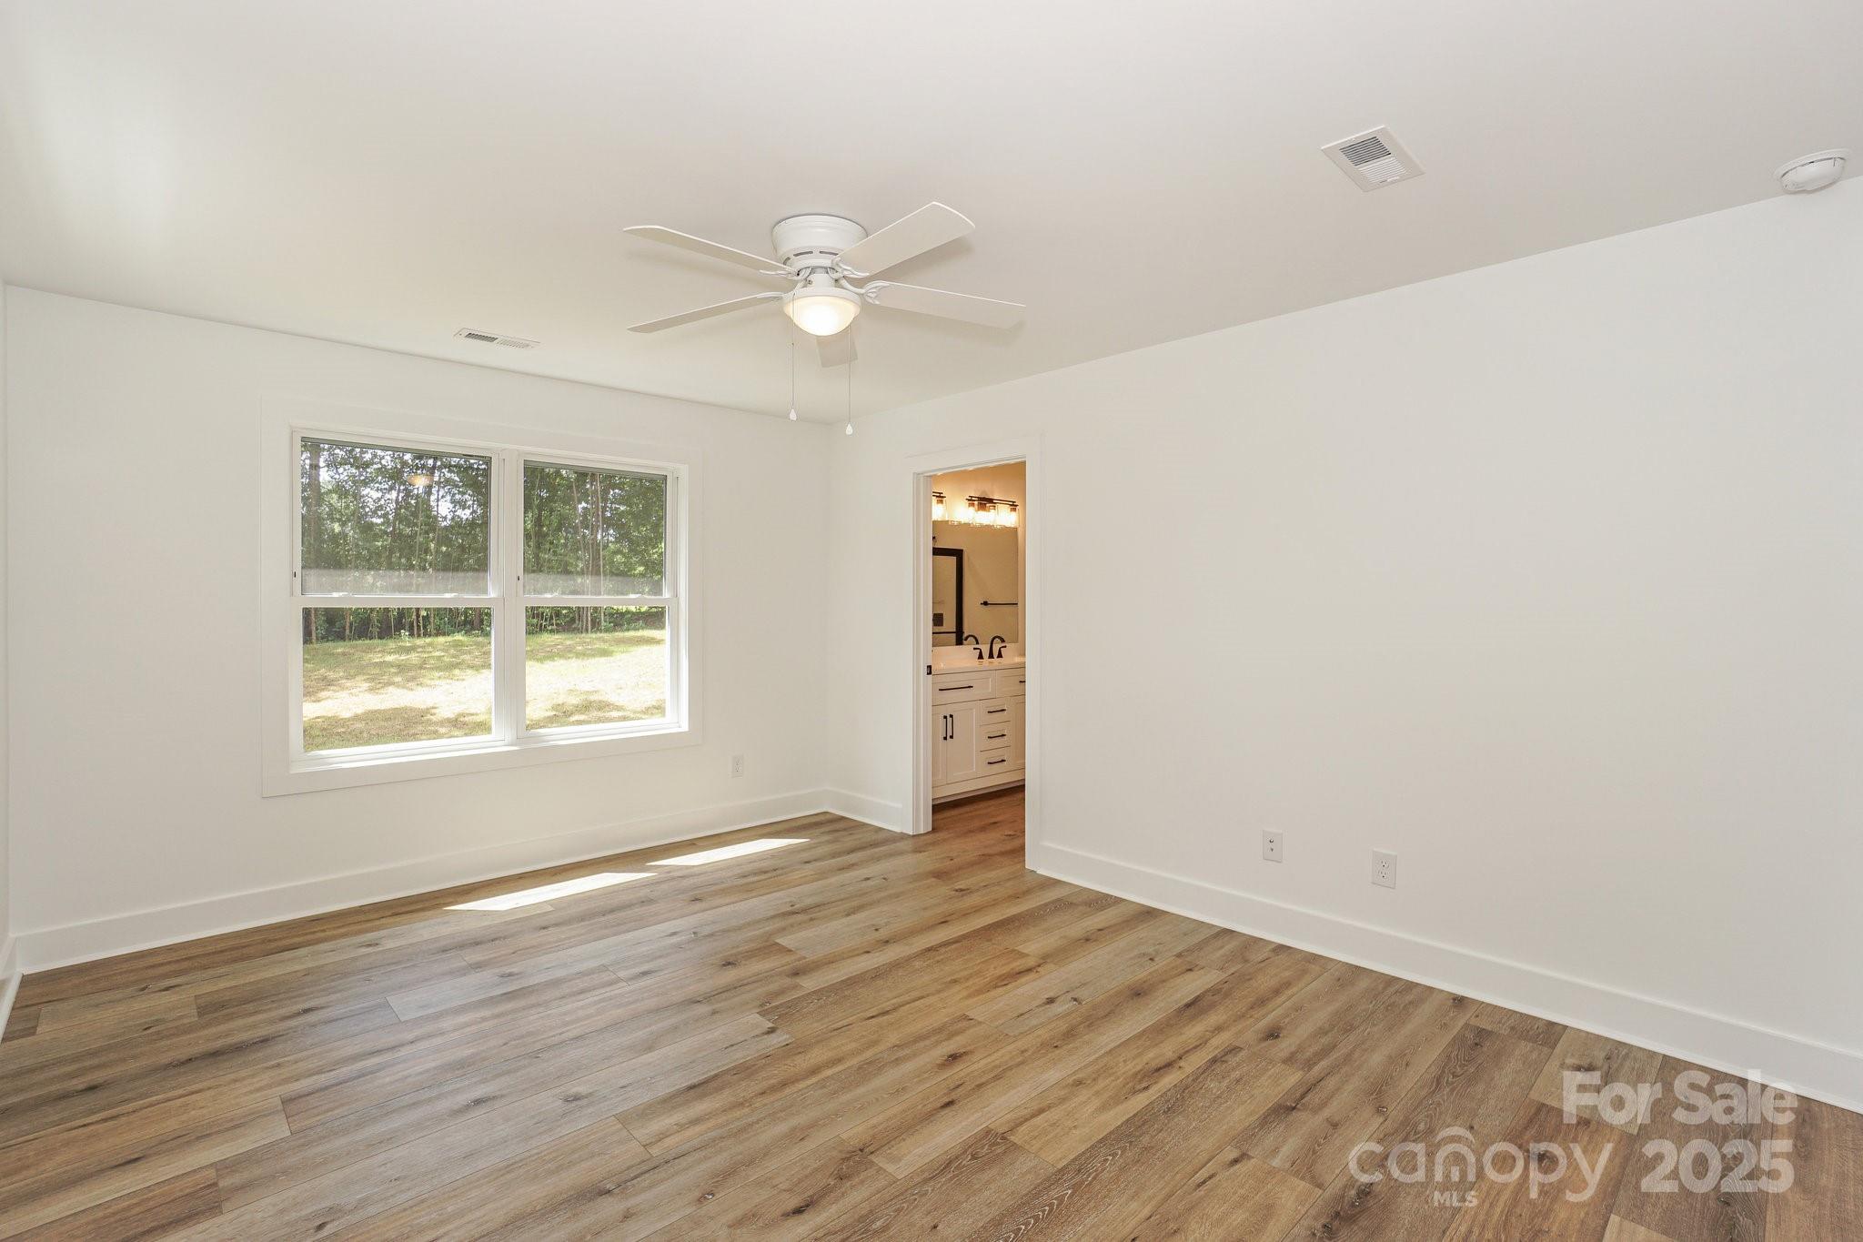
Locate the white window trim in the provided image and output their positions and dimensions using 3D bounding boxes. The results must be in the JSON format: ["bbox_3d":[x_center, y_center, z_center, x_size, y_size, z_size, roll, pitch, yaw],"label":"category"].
[{"bbox_3d":[-2.031,-0.112,3.804,1.885,1.650,0.060,-1,2,-40],"label":"white window trim"}]

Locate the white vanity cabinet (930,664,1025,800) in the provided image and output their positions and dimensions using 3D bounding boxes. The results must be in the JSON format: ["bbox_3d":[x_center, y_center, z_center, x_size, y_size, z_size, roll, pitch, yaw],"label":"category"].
[{"bbox_3d":[0.264,0.754,5.387,1.520,0.890,0.550,-1,2,-40],"label":"white vanity cabinet"}]

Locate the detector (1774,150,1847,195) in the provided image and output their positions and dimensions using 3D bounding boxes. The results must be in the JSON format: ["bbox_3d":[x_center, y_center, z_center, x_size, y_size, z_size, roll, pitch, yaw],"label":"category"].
[{"bbox_3d":[2.222,-1.131,1.960,0.127,0.045,0.127,-1,2,-40],"label":"detector"}]

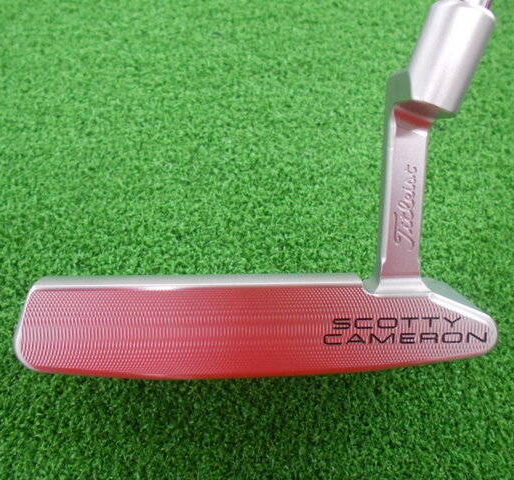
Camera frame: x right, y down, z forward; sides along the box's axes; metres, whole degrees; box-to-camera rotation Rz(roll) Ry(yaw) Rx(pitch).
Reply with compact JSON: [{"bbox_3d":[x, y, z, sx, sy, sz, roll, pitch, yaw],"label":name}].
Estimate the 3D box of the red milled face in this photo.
[{"bbox_3d":[0.001,0.022,0.122,0.120,0.006,0.025,0,101,-1],"label":"red milled face"}]

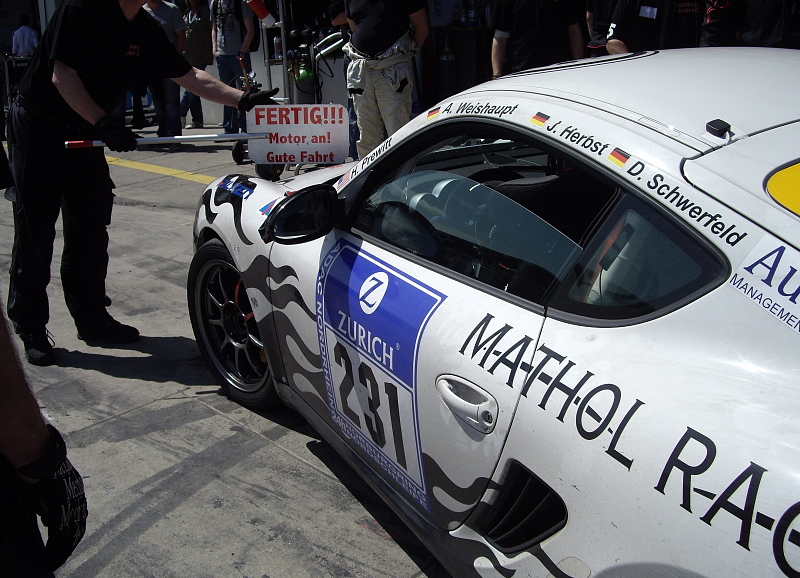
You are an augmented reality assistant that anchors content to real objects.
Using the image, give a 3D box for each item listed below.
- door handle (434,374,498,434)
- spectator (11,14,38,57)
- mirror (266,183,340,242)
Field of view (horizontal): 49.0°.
[{"bbox_3d":[0.132,0.222,1.706,0.045,0.070,0.220,-9,20,-26],"label":"door handle"},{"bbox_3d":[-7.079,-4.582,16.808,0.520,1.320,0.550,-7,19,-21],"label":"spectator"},{"bbox_3d":[-0.257,-0.201,2.310,0.205,0.140,0.125,-9,20,-26],"label":"mirror"}]

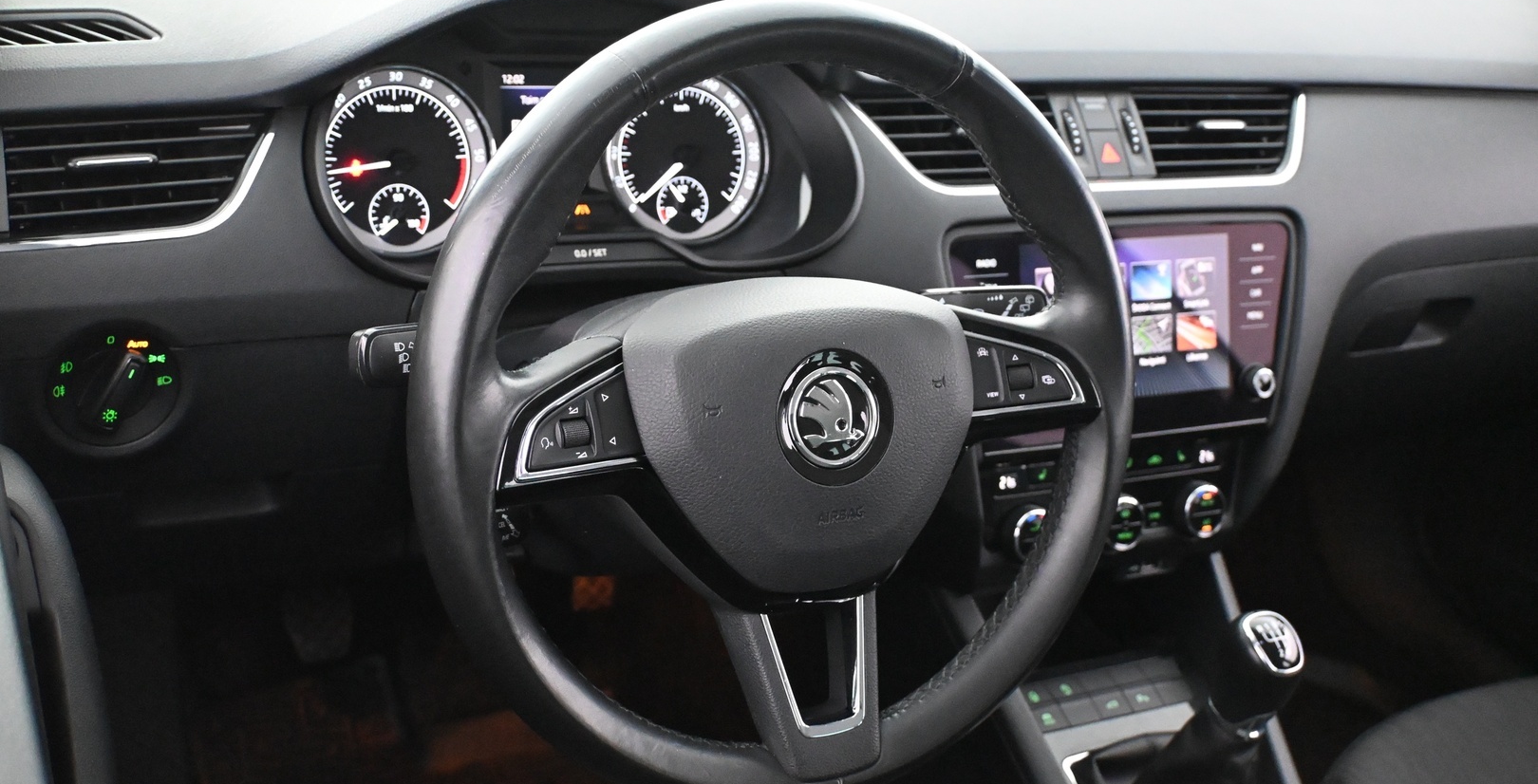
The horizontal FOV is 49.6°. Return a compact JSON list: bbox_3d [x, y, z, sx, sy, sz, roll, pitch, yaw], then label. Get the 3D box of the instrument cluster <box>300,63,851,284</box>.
[{"bbox_3d":[-0.103,-0.132,0.990,0.348,0.129,0.080,-7,11,-28],"label":"instrument cluster"}]

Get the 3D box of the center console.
[{"bbox_3d":[0.234,0.010,1.152,0.290,0.255,0.080,-5,7,-26],"label":"center console"}]

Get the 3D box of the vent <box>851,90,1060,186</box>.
[{"bbox_3d":[0.111,-0.165,1.076,0.160,0.061,0.045,-5,18,-26],"label":"vent"}]

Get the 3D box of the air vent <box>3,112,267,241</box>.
[{"bbox_3d":[-0.320,-0.110,0.837,0.131,0.057,0.045,-9,19,-31],"label":"air vent"}]

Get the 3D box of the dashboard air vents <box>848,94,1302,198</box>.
[{"bbox_3d":[0.207,-0.168,1.121,0.375,0.068,0.050,-5,18,-26],"label":"dashboard air vents"}]

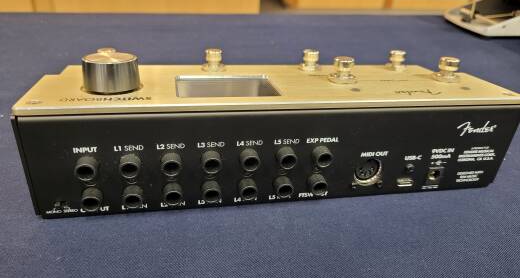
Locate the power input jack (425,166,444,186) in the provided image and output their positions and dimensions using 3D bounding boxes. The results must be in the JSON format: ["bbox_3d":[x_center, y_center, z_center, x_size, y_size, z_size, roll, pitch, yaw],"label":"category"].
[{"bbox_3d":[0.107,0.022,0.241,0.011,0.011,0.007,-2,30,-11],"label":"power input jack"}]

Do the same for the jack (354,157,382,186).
[{"bbox_3d":[0.064,0.020,0.232,0.017,0.017,0.007,-2,29,-12],"label":"jack"}]

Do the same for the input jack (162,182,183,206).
[{"bbox_3d":[-0.046,0.029,0.206,0.009,0.009,0.007,-2,30,-11],"label":"input jack"}]

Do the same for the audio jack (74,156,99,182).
[{"bbox_3d":[-0.084,0.014,0.189,0.009,0.009,0.007,-2,30,-11],"label":"audio jack"}]

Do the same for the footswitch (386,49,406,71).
[{"bbox_3d":[0.114,-0.066,0.323,0.018,0.013,0.018,-2,24,-12],"label":"footswitch"}]

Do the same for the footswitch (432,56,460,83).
[{"bbox_3d":[0.126,-0.048,0.262,0.018,0.013,0.018,-2,24,-12],"label":"footswitch"}]

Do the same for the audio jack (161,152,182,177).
[{"bbox_3d":[-0.044,0.013,0.197,0.009,0.009,0.007,-2,30,-11],"label":"audio jack"}]

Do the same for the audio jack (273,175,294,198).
[{"bbox_3d":[0.013,0.027,0.220,0.010,0.010,0.008,-2,29,-12],"label":"audio jack"}]

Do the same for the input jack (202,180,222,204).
[{"bbox_3d":[-0.026,0.028,0.210,0.009,0.009,0.007,-2,30,-11],"label":"input jack"}]

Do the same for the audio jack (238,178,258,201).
[{"bbox_3d":[-0.006,0.028,0.216,0.010,0.010,0.008,-2,29,-12],"label":"audio jack"}]

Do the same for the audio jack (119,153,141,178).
[{"bbox_3d":[-0.064,0.014,0.195,0.010,0.010,0.008,-2,29,-12],"label":"audio jack"}]

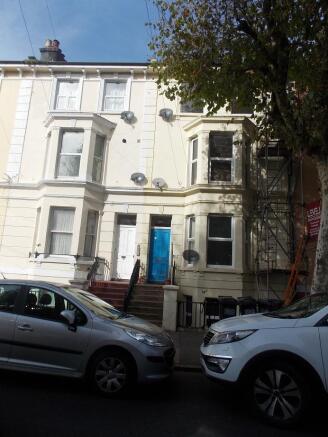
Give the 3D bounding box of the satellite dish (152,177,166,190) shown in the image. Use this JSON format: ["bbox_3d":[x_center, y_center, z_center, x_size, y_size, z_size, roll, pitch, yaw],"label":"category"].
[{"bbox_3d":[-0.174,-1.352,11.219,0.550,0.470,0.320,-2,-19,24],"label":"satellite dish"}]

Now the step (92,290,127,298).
[{"bbox_3d":[-1.817,2.531,9.615,1.260,0.157,0.290,2,-11,4],"label":"step"}]

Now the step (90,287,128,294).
[{"bbox_3d":[-1.819,2.431,9.910,1.270,0.157,0.290,2,-11,4],"label":"step"}]

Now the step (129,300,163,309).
[{"bbox_3d":[-0.518,2.815,9.579,1.220,0.170,0.290,2,-10,2],"label":"step"}]

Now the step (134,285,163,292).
[{"bbox_3d":[-0.469,2.482,10.449,1.220,0.170,0.310,2,-10,2],"label":"step"}]

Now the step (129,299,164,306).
[{"bbox_3d":[-0.504,2.705,9.235,1.180,0.157,0.290,2,-11,4],"label":"step"}]

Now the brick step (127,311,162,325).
[{"bbox_3d":[-0.529,2.905,8.649,1.140,0.157,0.290,2,-11,4],"label":"brick step"}]

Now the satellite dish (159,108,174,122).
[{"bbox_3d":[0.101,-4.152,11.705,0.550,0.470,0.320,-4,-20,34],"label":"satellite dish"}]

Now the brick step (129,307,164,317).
[{"bbox_3d":[-0.517,2.805,8.942,1.160,0.157,0.290,2,-11,4],"label":"brick step"}]

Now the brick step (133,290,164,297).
[{"bbox_3d":[-0.479,2.506,9.822,1.220,0.157,0.290,2,-11,4],"label":"brick step"}]

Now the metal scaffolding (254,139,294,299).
[{"bbox_3d":[4.154,0.209,10.381,1.240,6.100,1.200,2,-11,4],"label":"metal scaffolding"}]

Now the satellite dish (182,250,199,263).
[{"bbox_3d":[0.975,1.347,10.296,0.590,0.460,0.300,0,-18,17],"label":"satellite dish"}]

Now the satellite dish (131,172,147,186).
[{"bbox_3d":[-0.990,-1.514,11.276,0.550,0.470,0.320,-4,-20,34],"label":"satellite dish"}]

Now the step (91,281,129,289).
[{"bbox_3d":[-1.822,2.330,10.204,1.280,0.157,0.290,2,-11,4],"label":"step"}]

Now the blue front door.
[{"bbox_3d":[-0.136,1.449,11.281,0.800,2.090,0.070,2,-10,2],"label":"blue front door"}]

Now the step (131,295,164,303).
[{"bbox_3d":[-0.492,2.606,9.528,1.200,0.157,0.290,2,-11,4],"label":"step"}]

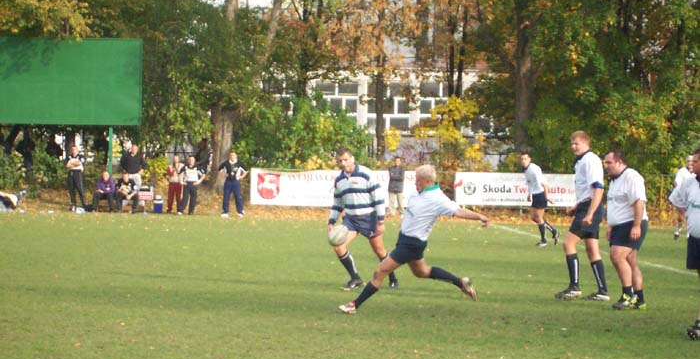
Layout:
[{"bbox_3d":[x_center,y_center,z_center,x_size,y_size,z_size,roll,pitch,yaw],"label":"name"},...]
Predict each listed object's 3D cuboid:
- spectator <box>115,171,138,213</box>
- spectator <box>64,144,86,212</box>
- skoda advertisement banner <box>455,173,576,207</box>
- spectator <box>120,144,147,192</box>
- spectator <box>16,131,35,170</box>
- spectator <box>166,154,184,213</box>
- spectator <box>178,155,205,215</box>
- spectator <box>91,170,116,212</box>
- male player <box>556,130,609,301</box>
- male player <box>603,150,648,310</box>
[{"bbox_3d":[-6.070,0.353,72.500,0.660,1.150,0.750,1,0,-6],"label":"spectator"},{"bbox_3d":[-7.442,-0.035,72.500,0.560,1.790,0.420,1,0,-3],"label":"spectator"},{"bbox_3d":[5.197,0.301,79.500,4.100,0.970,0.050,1,0,-3],"label":"skoda advertisement banner"},{"bbox_3d":[-6.160,-0.057,76.300,0.720,1.860,0.420,1,0,-6],"label":"spectator"},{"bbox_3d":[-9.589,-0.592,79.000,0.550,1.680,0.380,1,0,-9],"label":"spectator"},{"bbox_3d":[-4.936,0.141,75.500,0.520,1.660,0.380,1,0,0],"label":"spectator"},{"bbox_3d":[-4.457,0.169,75.300,0.720,1.670,0.400,1,0,-3],"label":"spectator"},{"bbox_3d":[-6.944,0.318,75.200,0.680,1.180,0.750,1,0,-3],"label":"spectator"},{"bbox_3d":[2.639,0.406,30.300,0.580,1.910,0.580,1,0,-21],"label":"male player"},{"bbox_3d":[3.071,0.556,29.700,0.460,1.760,0.560,1,0,-26],"label":"male player"}]

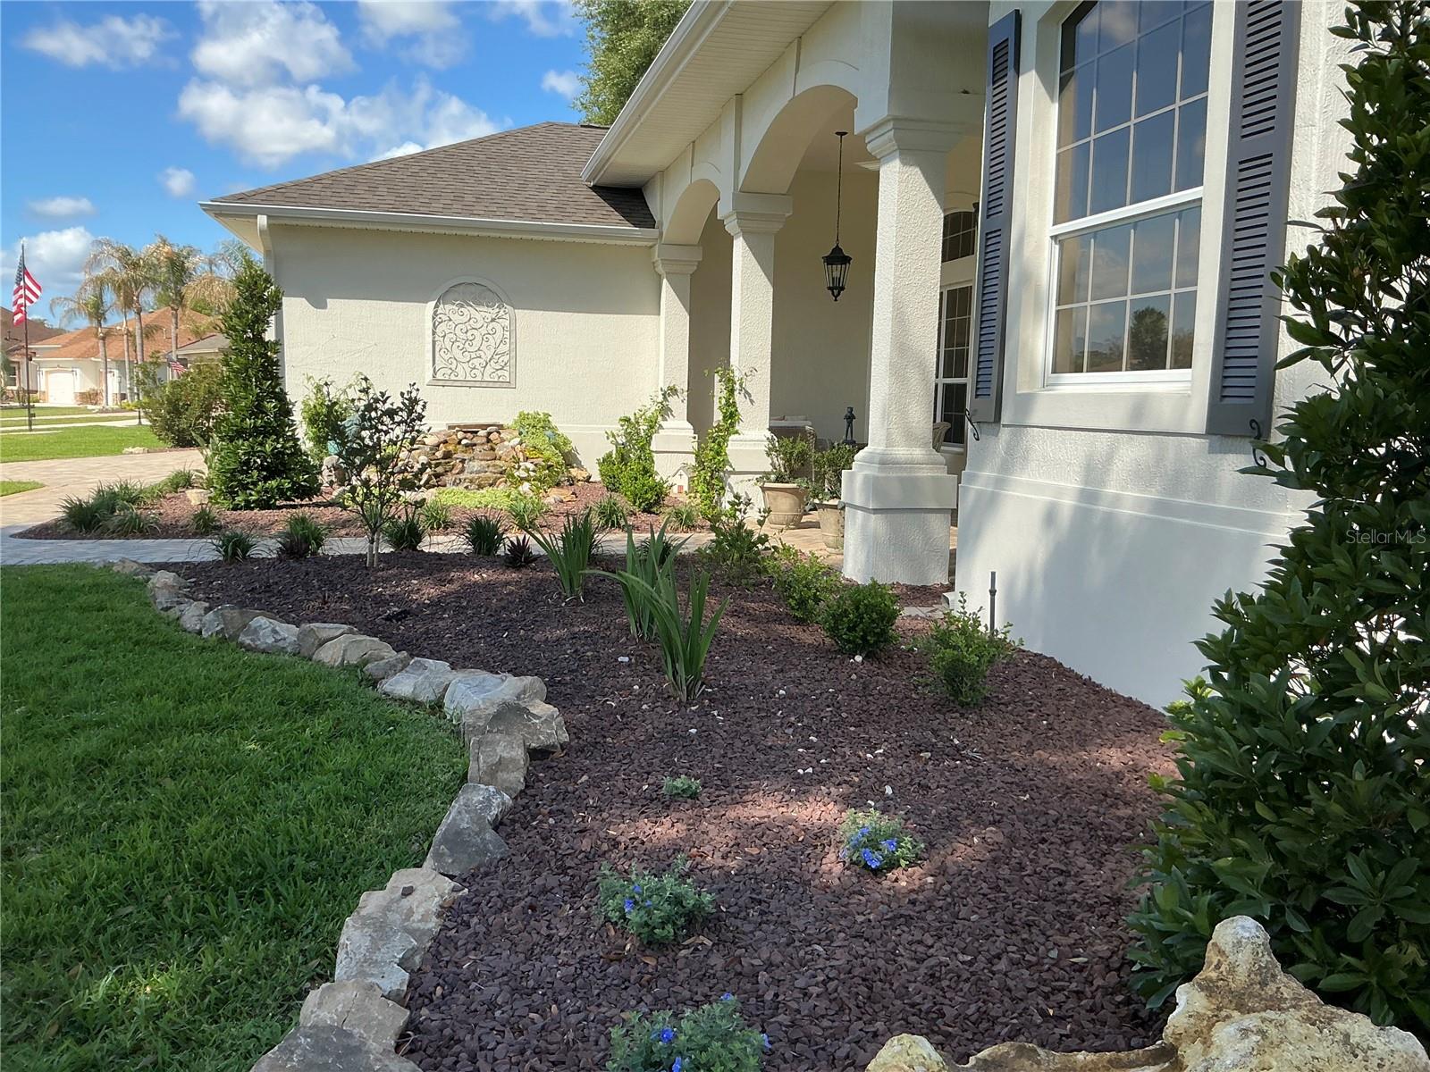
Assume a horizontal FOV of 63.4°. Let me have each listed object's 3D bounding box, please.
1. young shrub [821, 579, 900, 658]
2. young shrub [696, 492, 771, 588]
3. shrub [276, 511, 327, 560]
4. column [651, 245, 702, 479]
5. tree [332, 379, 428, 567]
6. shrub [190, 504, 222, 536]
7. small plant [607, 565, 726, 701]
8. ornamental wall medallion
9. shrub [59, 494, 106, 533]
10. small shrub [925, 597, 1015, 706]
[{"bbox_3d":[0.727,0.415,5.801,0.416,0.393,0.416,2,7,7],"label":"young shrub"},{"bbox_3d":[0.111,0.019,6.559,0.390,0.470,0.390,1,6,0],"label":"young shrub"},{"bbox_3d":[-2.952,-0.010,8.271,0.333,0.309,0.358,0,7,-14],"label":"shrub"},{"bbox_3d":[-0.470,-2.087,14.156,0.570,2.935,0.570,0,7,-14],"label":"column"},{"bbox_3d":[-2.271,-0.421,7.867,0.620,1.252,0.650,0,7,-14],"label":"tree"},{"bbox_3d":[-3.922,-0.116,8.906,0.216,0.242,0.216,-2,7,-24],"label":"shrub"},{"bbox_3d":[-0.198,0.408,4.779,0.508,0.568,0.406,1,7,-2],"label":"small plant"},{"bbox_3d":[-2.737,-2.285,12.999,0.940,1.190,0.060,0,7,-14],"label":"ornamental wall medallion"},{"bbox_3d":[-4.941,-0.174,9.040,0.341,0.307,0.341,-2,8,-29],"label":"shrub"},{"bbox_3d":[1.024,0.450,4.622,0.340,0.391,0.330,0,7,-14],"label":"small shrub"}]

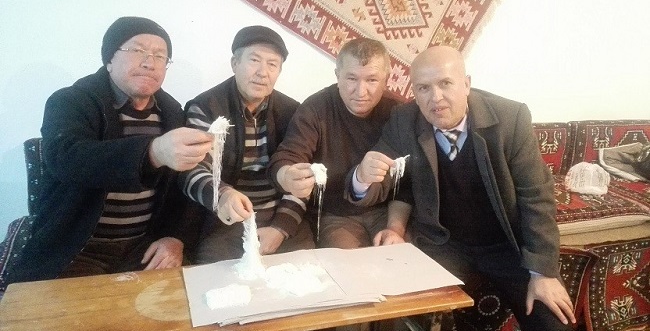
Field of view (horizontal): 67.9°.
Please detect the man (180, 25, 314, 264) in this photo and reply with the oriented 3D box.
[{"bbox_3d":[-0.280,0.139,1.709,0.580,1.240,0.720,-3,9,-17],"label":"man"}]

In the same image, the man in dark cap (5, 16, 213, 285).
[{"bbox_3d":[-0.670,0.158,1.581,0.700,1.260,0.740,-3,9,-22],"label":"man in dark cap"}]

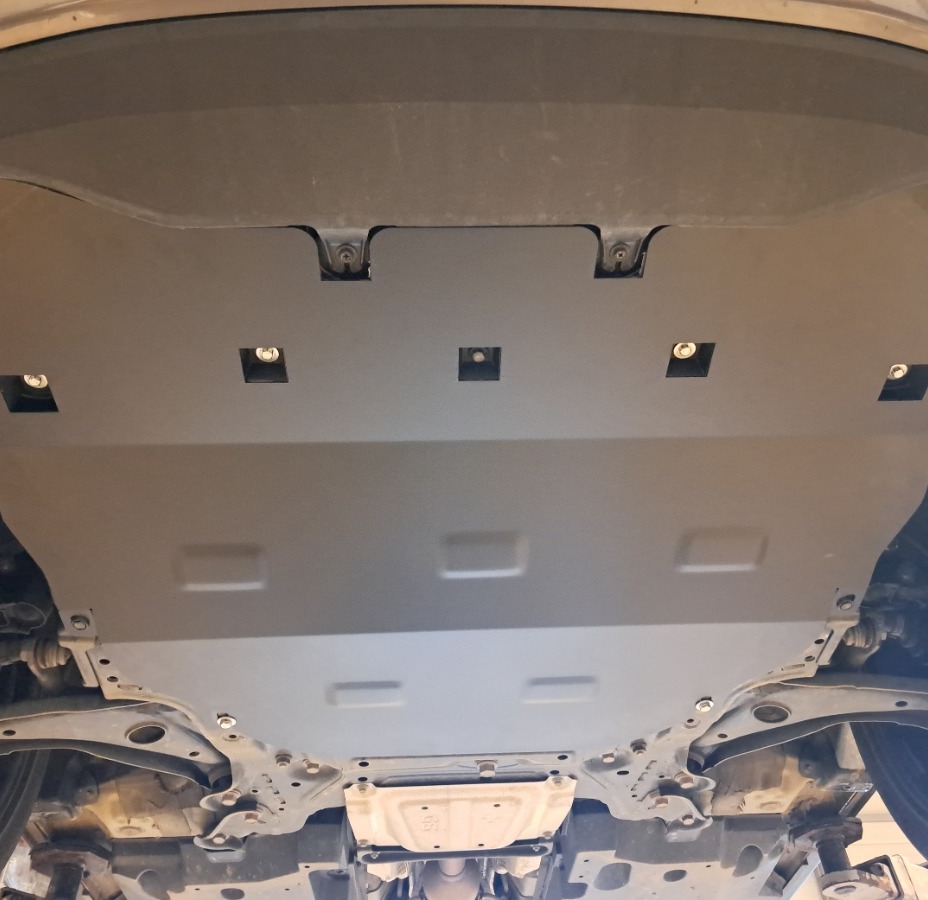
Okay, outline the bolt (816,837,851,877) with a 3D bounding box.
[{"bbox_3d":[0.697,0.769,1.570,0.050,0.060,0.050,-1,-43,-3],"label":"bolt"}]

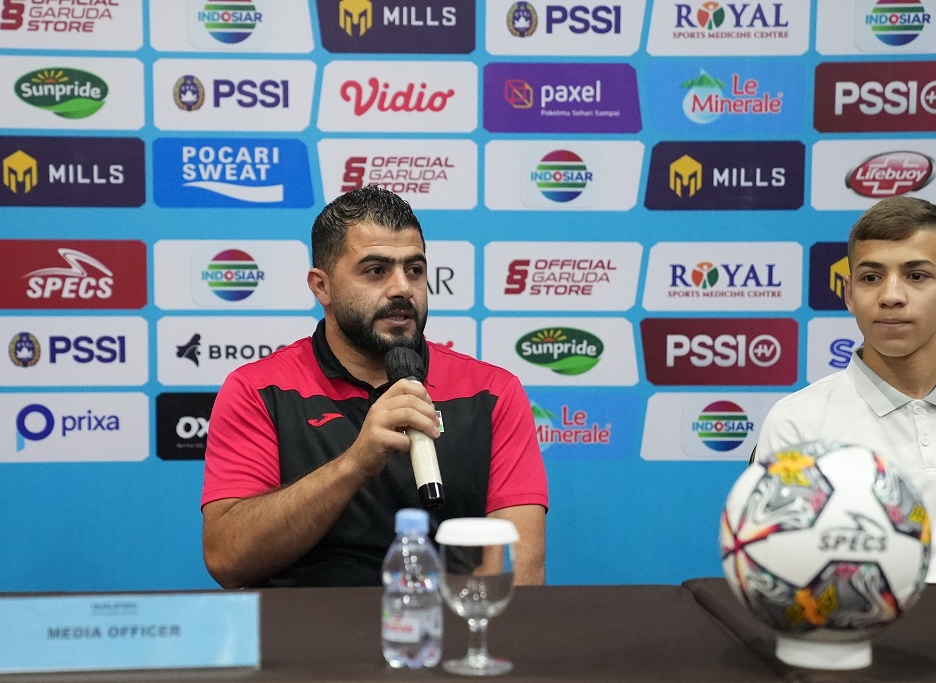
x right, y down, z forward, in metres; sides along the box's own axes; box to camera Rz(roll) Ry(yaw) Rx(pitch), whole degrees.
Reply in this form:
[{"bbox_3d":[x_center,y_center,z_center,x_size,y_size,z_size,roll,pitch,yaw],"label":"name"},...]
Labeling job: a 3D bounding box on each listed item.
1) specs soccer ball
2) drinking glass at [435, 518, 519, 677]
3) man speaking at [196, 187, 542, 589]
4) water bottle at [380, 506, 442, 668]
[{"bbox_3d":[0.381,0.224,2.132,0.220,0.232,0.220,0,5,0],"label":"specs soccer ball"},{"bbox_3d":[0.010,0.266,2.086,0.087,0.151,0.087,0,5,0],"label":"drinking glass"},{"bbox_3d":[-0.138,0.420,2.721,0.540,1.250,0.780,0,6,-3],"label":"man speaking"},{"bbox_3d":[-0.059,0.260,2.108,0.063,0.159,0.063,0,5,0],"label":"water bottle"}]

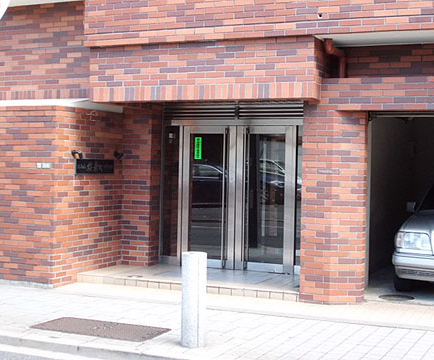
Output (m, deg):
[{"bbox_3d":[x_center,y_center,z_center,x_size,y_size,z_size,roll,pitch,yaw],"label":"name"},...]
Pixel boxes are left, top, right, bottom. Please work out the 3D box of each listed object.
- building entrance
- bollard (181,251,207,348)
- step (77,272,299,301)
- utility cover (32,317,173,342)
[{"bbox_3d":[0.197,0.081,10.333,2.110,2.195,0.250,2,2,24],"label":"building entrance"},{"bbox_3d":[-0.190,0.993,6.589,0.205,0.778,0.205,2,2,24],"label":"bollard"},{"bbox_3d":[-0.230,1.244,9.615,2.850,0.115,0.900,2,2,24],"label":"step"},{"bbox_3d":[-1.051,1.366,7.192,1.144,0.030,0.537,2,2,24],"label":"utility cover"}]

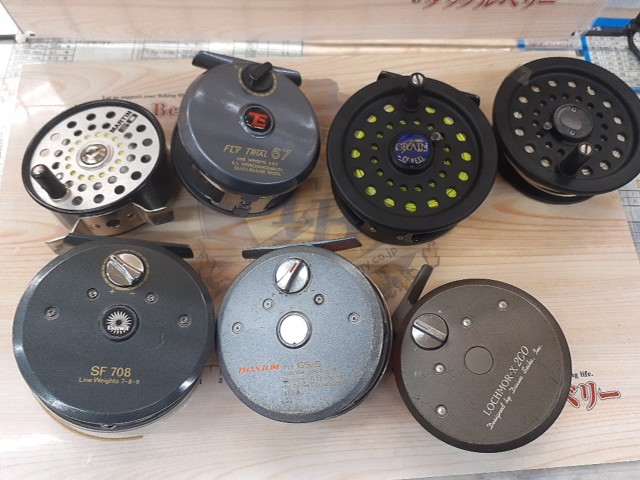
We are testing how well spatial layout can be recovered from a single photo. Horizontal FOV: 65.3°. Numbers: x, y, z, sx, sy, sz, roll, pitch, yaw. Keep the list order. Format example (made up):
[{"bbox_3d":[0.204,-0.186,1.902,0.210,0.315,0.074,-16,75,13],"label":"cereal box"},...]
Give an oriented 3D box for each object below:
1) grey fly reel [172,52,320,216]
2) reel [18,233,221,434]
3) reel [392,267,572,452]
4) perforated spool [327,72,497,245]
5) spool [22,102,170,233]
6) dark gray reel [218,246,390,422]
[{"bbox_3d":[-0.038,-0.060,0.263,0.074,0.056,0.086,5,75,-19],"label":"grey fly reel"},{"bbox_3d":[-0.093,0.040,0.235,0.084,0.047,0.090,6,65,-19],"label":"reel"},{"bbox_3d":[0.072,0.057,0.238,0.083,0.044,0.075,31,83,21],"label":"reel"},{"bbox_3d":[0.050,-0.049,0.268,0.087,0.054,0.096,16,74,5],"label":"perforated spool"},{"bbox_3d":[-0.115,-0.038,0.261,0.073,0.045,0.082,-17,64,-6],"label":"spool"},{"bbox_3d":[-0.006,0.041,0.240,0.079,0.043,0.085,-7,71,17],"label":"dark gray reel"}]

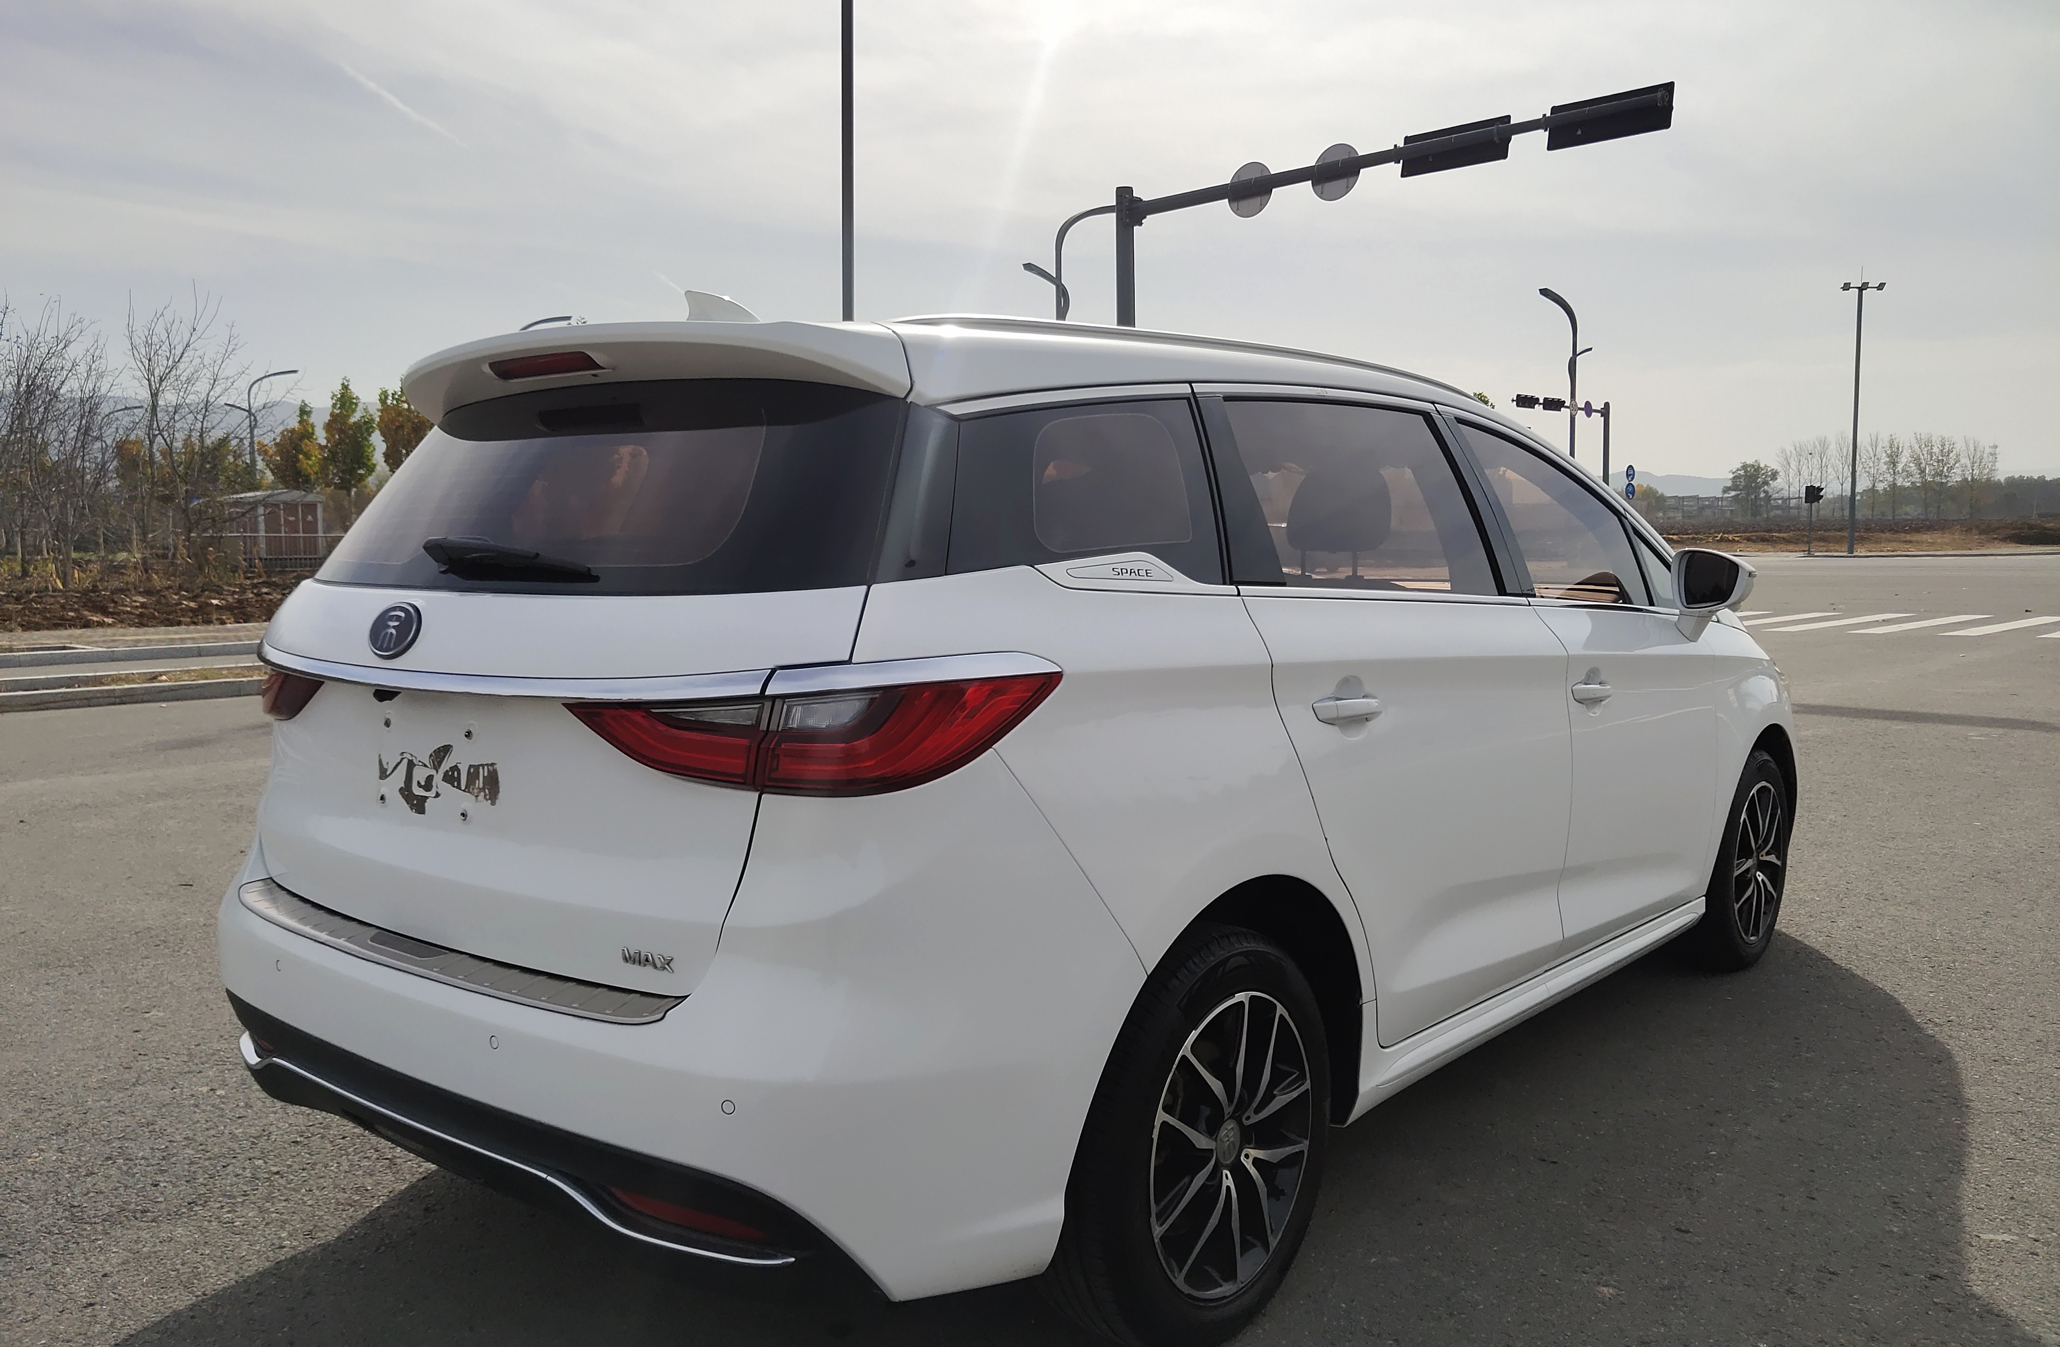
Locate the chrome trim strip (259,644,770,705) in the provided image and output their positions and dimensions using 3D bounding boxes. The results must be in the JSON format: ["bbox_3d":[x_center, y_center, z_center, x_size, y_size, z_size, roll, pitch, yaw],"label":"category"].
[{"bbox_3d":[-0.884,-0.004,2.295,1.390,0.045,0.130,2,5,40],"label":"chrome trim strip"}]

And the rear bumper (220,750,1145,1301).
[{"bbox_3d":[-0.739,0.428,2.458,1.800,0.720,0.670,3,6,40],"label":"rear bumper"}]

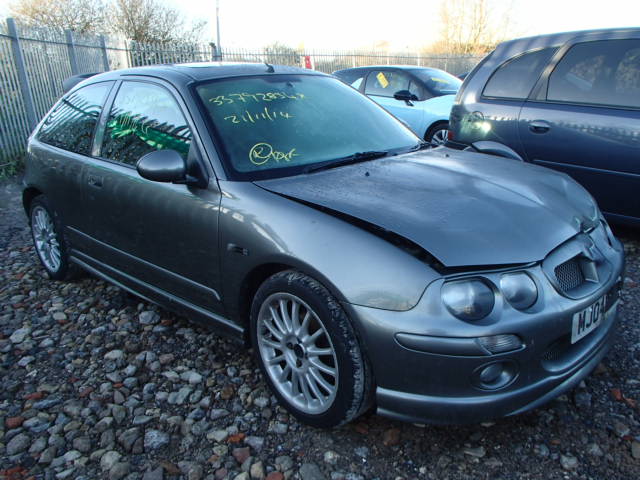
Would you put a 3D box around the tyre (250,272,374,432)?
[{"bbox_3d":[-0.022,0.400,1.972,0.205,0.610,0.610,-16,21,-40],"label":"tyre"}]

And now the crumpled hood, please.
[{"bbox_3d":[0.584,-0.198,2.192,1.070,0.260,1.420,13,22,42],"label":"crumpled hood"}]

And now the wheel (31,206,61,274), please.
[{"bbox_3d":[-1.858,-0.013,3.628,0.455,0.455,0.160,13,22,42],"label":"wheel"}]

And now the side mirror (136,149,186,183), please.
[{"bbox_3d":[-0.614,-0.289,2.007,0.125,0.135,0.210,13,22,42],"label":"side mirror"}]

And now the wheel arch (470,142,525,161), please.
[{"bbox_3d":[1.548,-0.689,4.628,0.140,0.400,0.760,-17,25,-42],"label":"wheel arch"}]

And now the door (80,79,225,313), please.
[{"bbox_3d":[-0.761,-0.285,2.466,1.260,0.980,0.270,13,22,42],"label":"door"}]

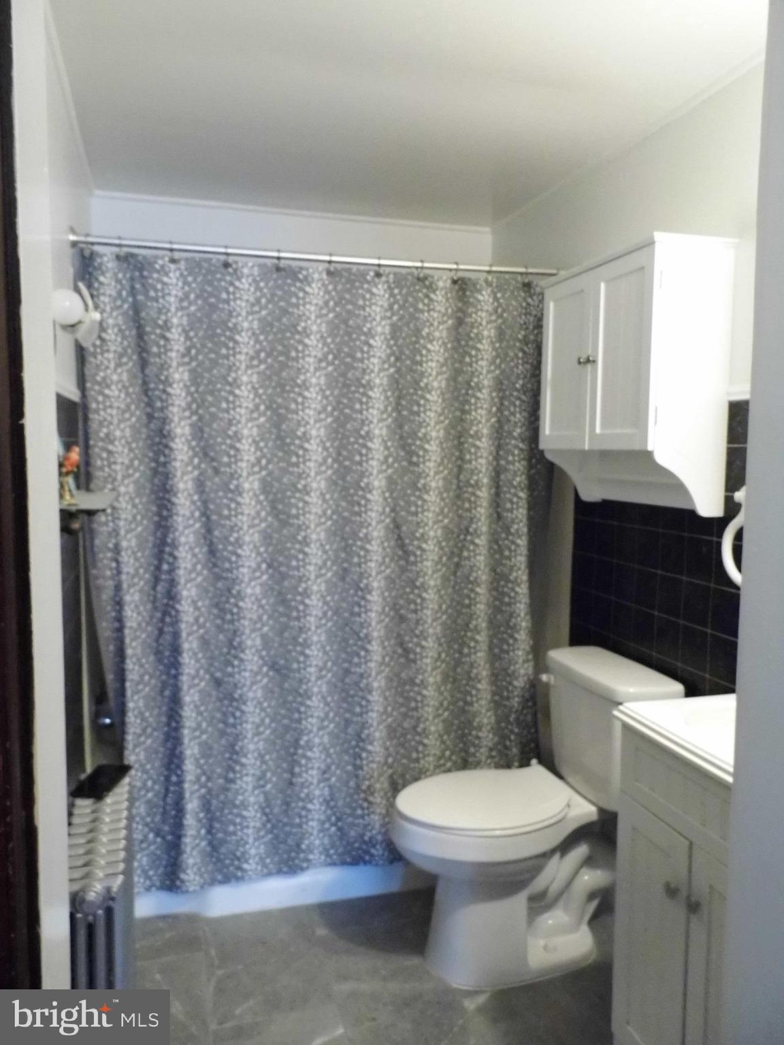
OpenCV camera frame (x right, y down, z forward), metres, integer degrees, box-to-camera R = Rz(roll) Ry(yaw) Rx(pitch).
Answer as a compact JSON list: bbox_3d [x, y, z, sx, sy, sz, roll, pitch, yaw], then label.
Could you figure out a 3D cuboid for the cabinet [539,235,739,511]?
[{"bbox_3d":[0.618,-0.362,2.038,0.217,0.651,0.569,-2,6,-17],"label":"cabinet"}]

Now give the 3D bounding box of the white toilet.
[{"bbox_3d":[0.350,0.795,2.082,0.742,0.765,0.408,-2,6,-17],"label":"white toilet"}]

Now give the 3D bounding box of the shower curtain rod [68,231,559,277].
[{"bbox_3d":[-0.162,-0.818,2.319,1.510,0.030,0.030,-2,6,-17],"label":"shower curtain rod"}]

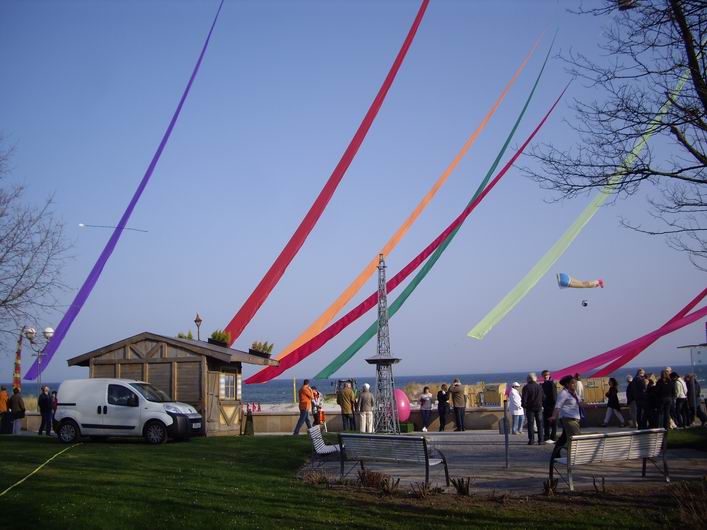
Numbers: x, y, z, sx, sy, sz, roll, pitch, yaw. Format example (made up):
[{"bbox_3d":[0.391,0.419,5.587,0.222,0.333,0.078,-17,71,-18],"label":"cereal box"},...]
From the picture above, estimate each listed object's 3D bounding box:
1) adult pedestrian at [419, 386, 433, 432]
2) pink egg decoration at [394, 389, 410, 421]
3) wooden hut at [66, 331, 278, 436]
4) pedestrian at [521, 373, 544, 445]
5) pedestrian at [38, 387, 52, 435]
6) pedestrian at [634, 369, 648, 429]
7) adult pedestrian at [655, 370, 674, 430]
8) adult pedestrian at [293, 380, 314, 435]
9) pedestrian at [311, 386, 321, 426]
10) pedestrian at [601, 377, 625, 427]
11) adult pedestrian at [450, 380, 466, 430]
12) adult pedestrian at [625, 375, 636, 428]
[{"bbox_3d":[2.487,4.979,26.800,0.480,1.513,0.340,0,-8,-9],"label":"adult pedestrian"},{"bbox_3d":[1.493,4.683,25.866,0.820,1.140,0.820,-1,-8,0],"label":"pink egg decoration"},{"bbox_3d":[-5.866,3.974,25.940,5.737,3.303,3.912,-4,-9,16],"label":"wooden hut"},{"bbox_3d":[4.323,3.510,18.971,0.550,1.757,0.350,-2,-8,6],"label":"pedestrian"},{"bbox_3d":[-10.478,4.955,26.400,0.360,1.691,0.500,-9,-11,44],"label":"pedestrian"},{"bbox_3d":[8.388,3.898,22.600,0.380,1.752,0.500,-3,-8,8],"label":"pedestrian"},{"bbox_3d":[9.017,3.911,22.500,0.520,1.701,0.360,-3,-8,11],"label":"adult pedestrian"},{"bbox_3d":[-1.651,4.643,25.370,0.600,1.780,0.520,5,-10,-36],"label":"adult pedestrian"},{"bbox_3d":[-1.311,4.932,26.457,0.450,1.560,0.350,-8,-10,36],"label":"pedestrian"},{"bbox_3d":[8.258,4.427,24.915,0.700,1.531,0.450,-2,-8,6],"label":"pedestrian"},{"bbox_3d":[3.409,4.609,25.619,0.550,1.740,0.420,1,-9,-17],"label":"adult pedestrian"},{"bbox_3d":[8.674,4.281,24.300,0.360,1.657,0.480,-2,-8,5],"label":"adult pedestrian"}]

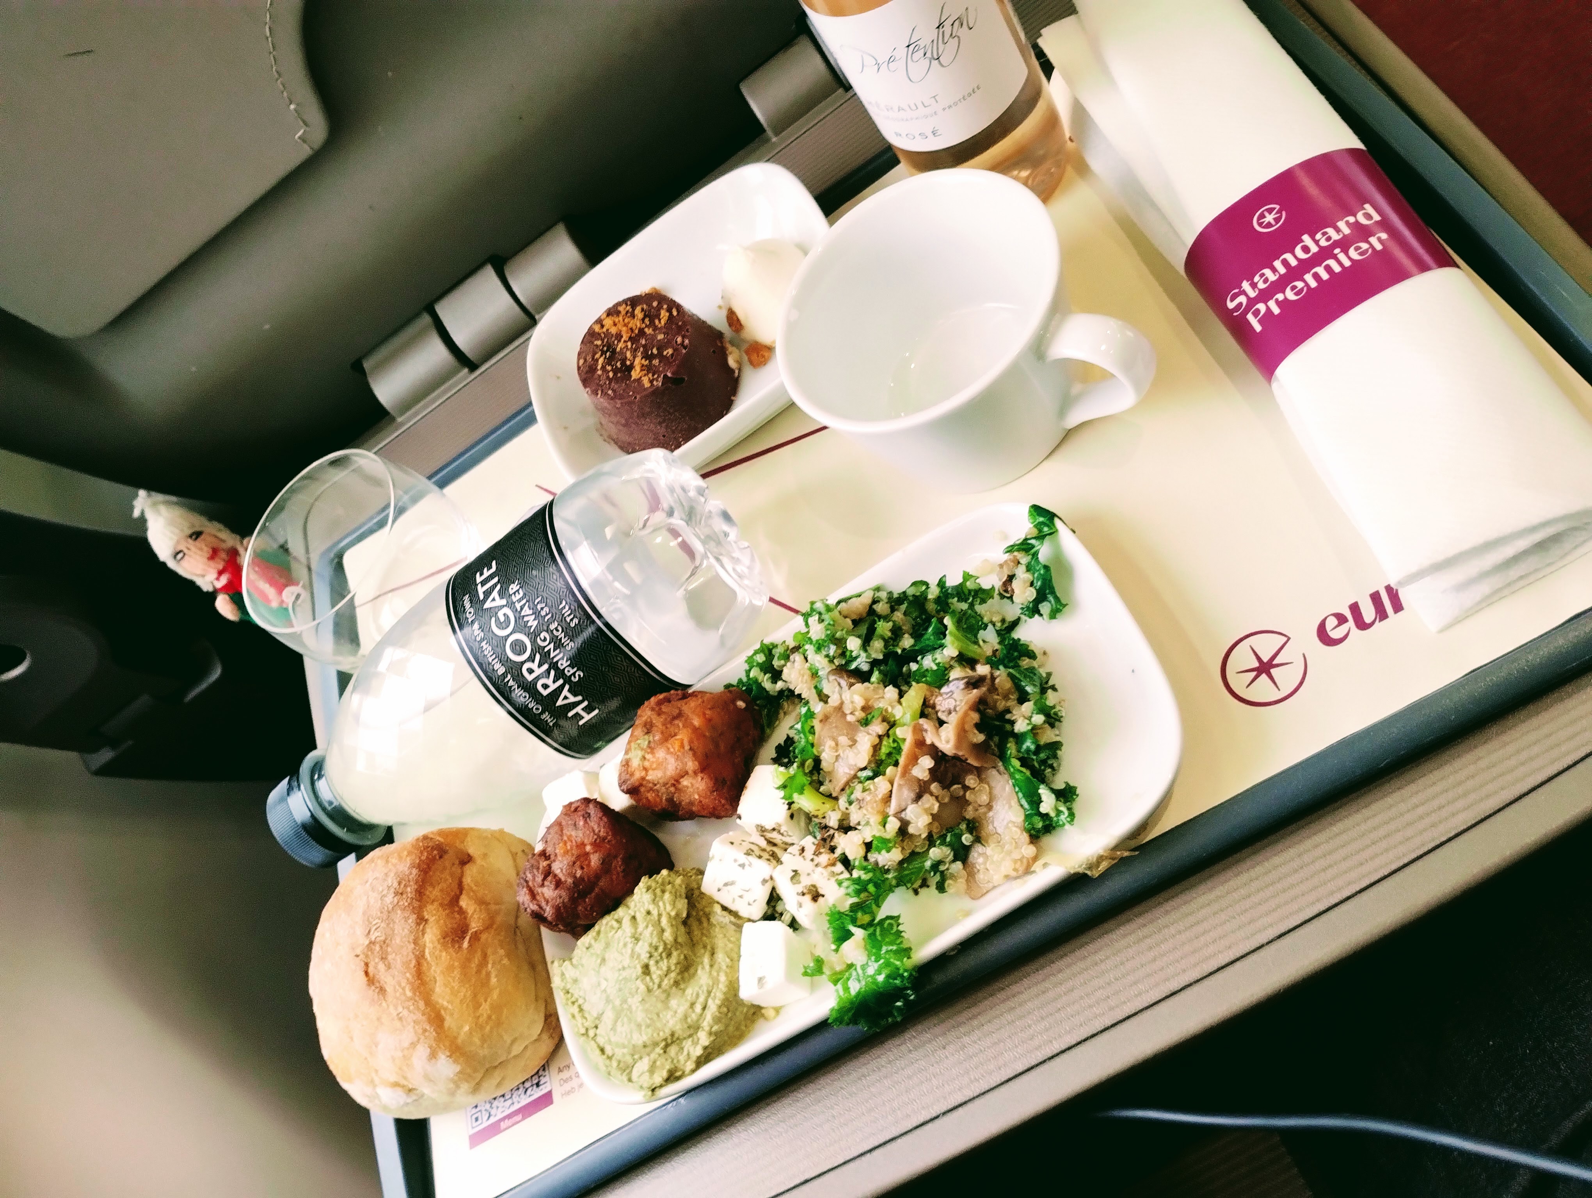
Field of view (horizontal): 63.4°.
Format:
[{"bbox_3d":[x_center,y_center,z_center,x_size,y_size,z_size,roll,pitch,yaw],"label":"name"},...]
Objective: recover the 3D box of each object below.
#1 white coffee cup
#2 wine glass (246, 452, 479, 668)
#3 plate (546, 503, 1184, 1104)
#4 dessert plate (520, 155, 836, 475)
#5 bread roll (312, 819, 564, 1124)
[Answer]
[{"bbox_3d":[0.052,-0.063,0.343,0.102,0.057,0.078,18,77,35],"label":"white coffee cup"},{"bbox_3d":[-0.133,-0.007,0.422,0.069,0.063,0.069,-32,55,14],"label":"wine glass"},{"bbox_3d":[0.010,0.054,0.333,0.177,0.023,0.098,-34,55,13],"label":"plate"},{"bbox_3d":[-0.033,-0.085,0.426,0.115,0.023,0.098,-31,55,14],"label":"dessert plate"},{"bbox_3d":[-0.101,0.103,0.361,0.085,0.047,0.078,-13,62,25],"label":"bread roll"}]

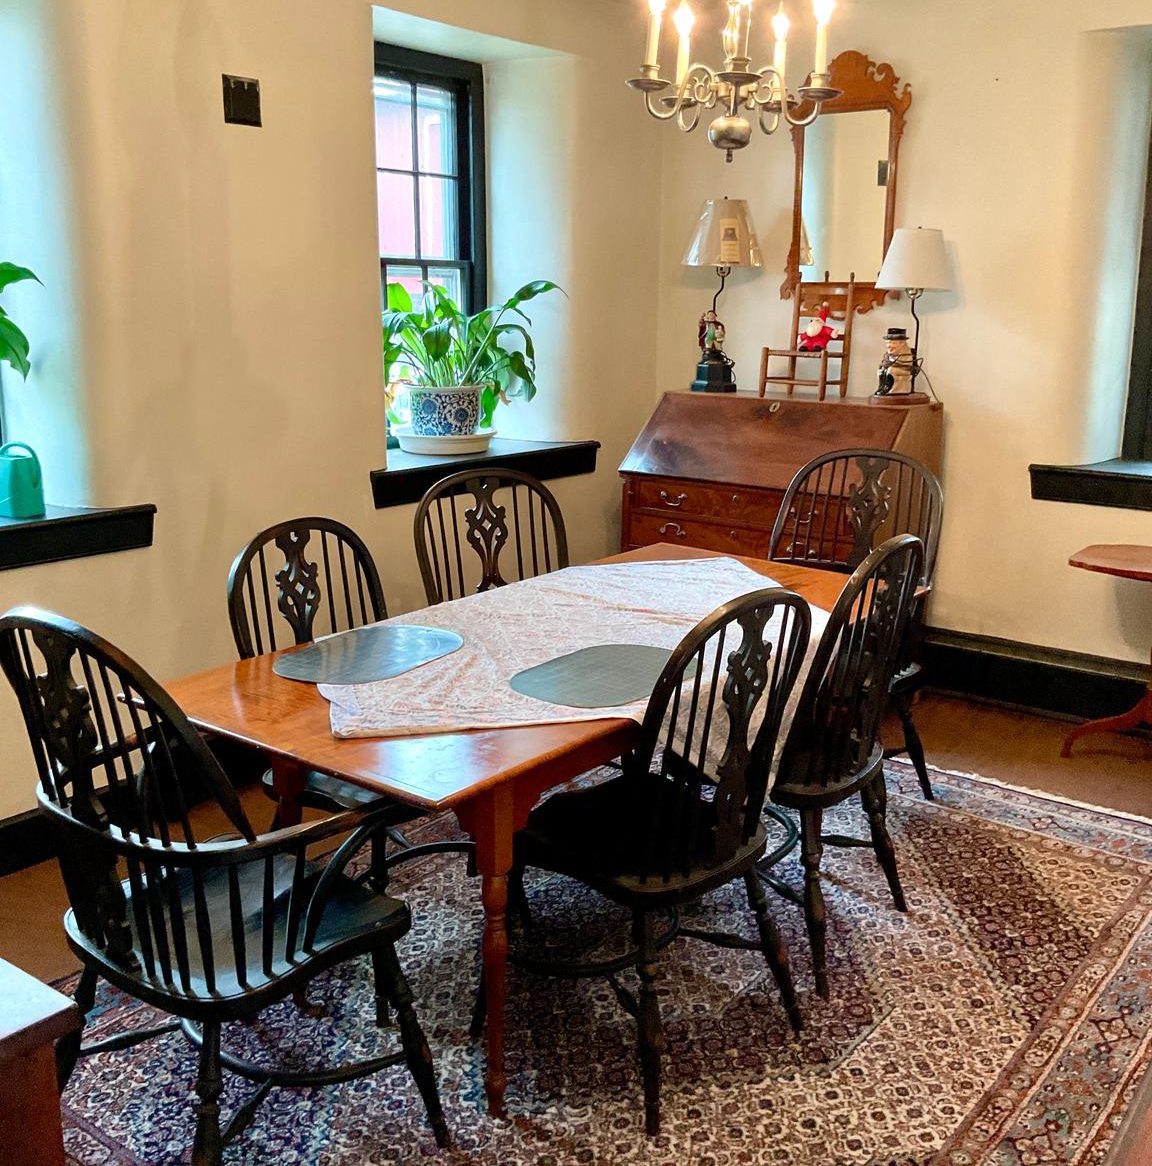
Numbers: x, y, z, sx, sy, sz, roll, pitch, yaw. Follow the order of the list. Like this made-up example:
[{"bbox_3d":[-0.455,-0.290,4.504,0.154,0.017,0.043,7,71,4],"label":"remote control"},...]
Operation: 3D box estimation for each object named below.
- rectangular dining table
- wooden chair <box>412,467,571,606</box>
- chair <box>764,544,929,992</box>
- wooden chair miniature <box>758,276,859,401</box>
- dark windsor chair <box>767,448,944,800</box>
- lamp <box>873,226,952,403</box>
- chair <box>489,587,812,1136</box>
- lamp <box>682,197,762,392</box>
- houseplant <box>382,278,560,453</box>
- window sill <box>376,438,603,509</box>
[{"bbox_3d":[0.026,0.473,2.981,0.850,0.735,1.860,10,16,37],"label":"rectangular dining table"},{"bbox_3d":[-0.121,0.202,3.605,0.490,0.985,0.585,-8,15,-33],"label":"wooden chair"},{"bbox_3d":[0.514,0.339,3.015,0.585,0.985,0.490,11,16,38],"label":"chair"},{"bbox_3d":[0.869,-0.922,4.810,0.290,0.470,0.250,10,16,37],"label":"wooden chair miniature"},{"bbox_3d":[0.725,0.141,3.810,0.620,1.020,0.600,11,16,38],"label":"dark windsor chair"},{"bbox_3d":[1.186,-0.947,4.545,0.300,0.640,0.290,10,16,37],"label":"lamp"},{"bbox_3d":[0.146,0.447,2.533,0.585,0.985,0.490,12,17,42],"label":"chair"},{"bbox_3d":[0.573,-1.117,5.007,0.315,0.760,0.315,0,13,0],"label":"lamp"},{"bbox_3d":[-0.422,-0.778,4.664,0.580,0.620,0.640,10,16,37],"label":"houseplant"},{"bbox_3d":[-0.454,-0.432,4.794,0.410,0.112,1.205,10,16,37],"label":"window sill"}]

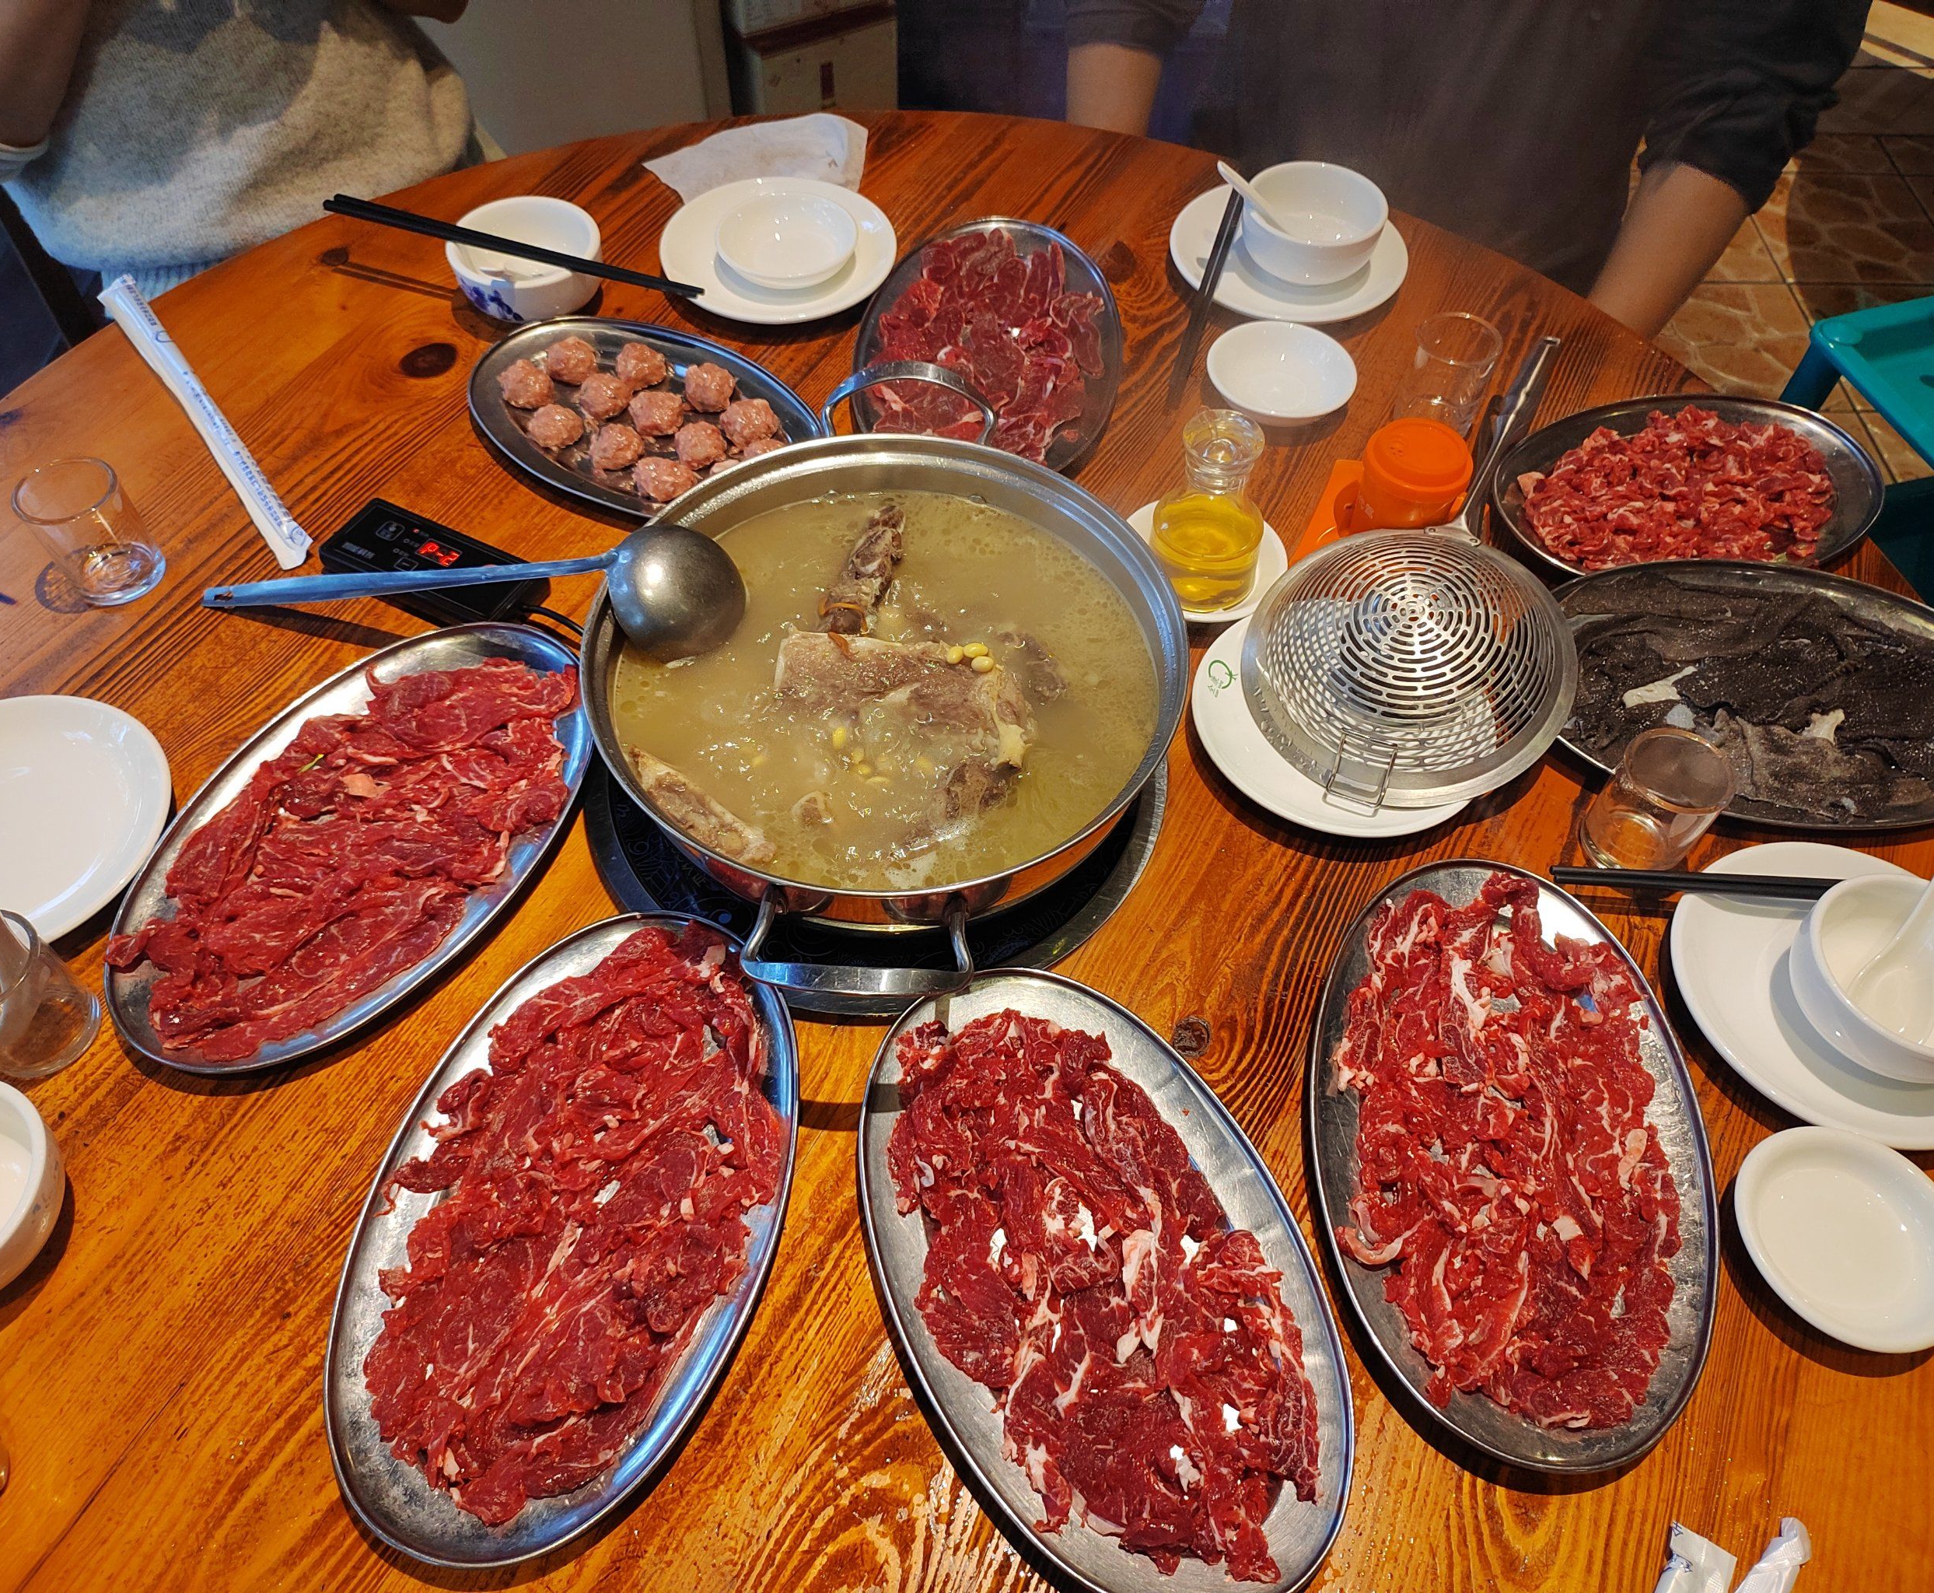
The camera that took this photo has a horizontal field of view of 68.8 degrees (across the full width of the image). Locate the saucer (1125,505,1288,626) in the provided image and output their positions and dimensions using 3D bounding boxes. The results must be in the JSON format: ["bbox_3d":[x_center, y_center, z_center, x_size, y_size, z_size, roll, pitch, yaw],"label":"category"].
[{"bbox_3d":[0.145,-0.145,0.874,0.104,0.017,0.104,3,56,0],"label":"saucer"}]

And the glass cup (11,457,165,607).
[{"bbox_3d":[-0.510,-0.153,0.827,0.055,0.069,0.055,1,56,-1],"label":"glass cup"}]

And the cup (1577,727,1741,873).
[{"bbox_3d":[0.363,0.005,0.749,0.055,0.067,0.055,1,56,-1],"label":"cup"}]

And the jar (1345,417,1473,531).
[{"bbox_3d":[0.278,-0.196,0.883,0.067,0.065,0.066,3,56,0],"label":"jar"}]

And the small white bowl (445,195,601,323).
[{"bbox_3d":[-0.313,-0.379,1.016,0.104,0.049,0.104,1,55,-1],"label":"small white bowl"}]

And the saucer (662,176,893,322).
[{"bbox_3d":[-0.140,-0.402,1.054,0.175,0.022,0.175,1,55,-1],"label":"saucer"}]

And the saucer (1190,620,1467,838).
[{"bbox_3d":[0.215,-0.042,0.817,0.173,0.022,0.173,1,55,-1],"label":"saucer"}]

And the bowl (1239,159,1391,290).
[{"bbox_3d":[0.256,-0.420,1.054,0.105,0.049,0.105,3,55,0],"label":"bowl"}]

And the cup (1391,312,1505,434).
[{"bbox_3d":[0.319,-0.279,0.940,0.055,0.065,0.055,3,56,0],"label":"cup"}]

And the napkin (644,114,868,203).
[{"bbox_3d":[-0.156,-0.493,1.120,0.180,0.018,0.140,-13,57,-11],"label":"napkin"}]

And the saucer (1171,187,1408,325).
[{"bbox_3d":[0.237,-0.399,1.046,0.173,0.020,0.173,3,56,0],"label":"saucer"}]

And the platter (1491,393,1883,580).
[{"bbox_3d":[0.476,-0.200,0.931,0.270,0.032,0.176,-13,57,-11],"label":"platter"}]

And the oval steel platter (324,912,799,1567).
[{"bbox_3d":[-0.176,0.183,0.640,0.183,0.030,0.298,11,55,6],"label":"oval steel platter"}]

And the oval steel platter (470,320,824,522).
[{"bbox_3d":[-0.209,-0.241,0.922,0.264,0.025,0.163,29,60,17],"label":"oval steel platter"}]

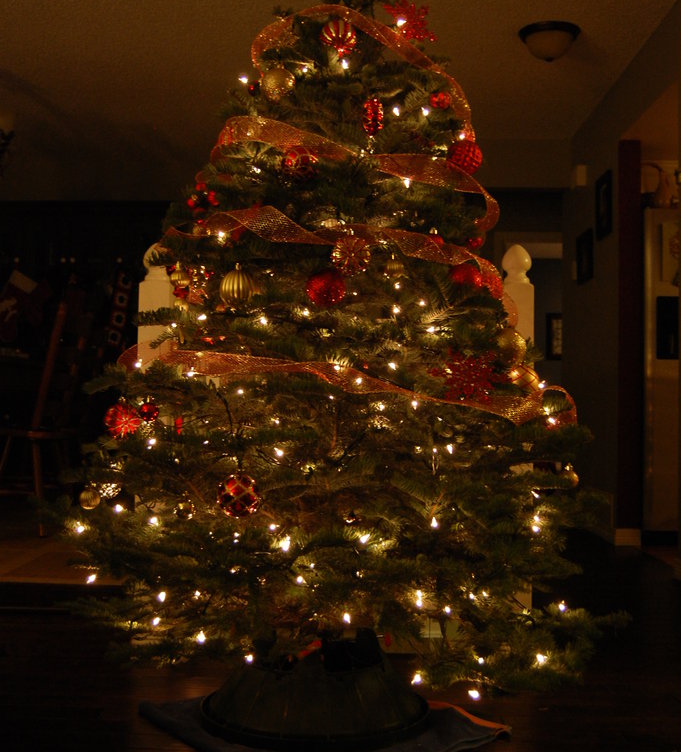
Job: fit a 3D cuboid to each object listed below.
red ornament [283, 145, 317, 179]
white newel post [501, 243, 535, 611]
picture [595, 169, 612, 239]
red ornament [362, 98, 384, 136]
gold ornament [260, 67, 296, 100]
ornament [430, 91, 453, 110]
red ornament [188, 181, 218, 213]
[{"bbox_3d":[-0.084,-0.444,2.120,0.072,0.073,0.072,1,-2,1],"label":"red ornament"},{"bbox_3d":[0.512,0.200,2.973,0.091,1.170,0.091,1,-2,1],"label":"white newel post"},{"bbox_3d":[1.442,-0.935,5.610,0.025,0.340,0.300,1,-2,2],"label":"picture"},{"bbox_3d":[0.068,-0.534,2.110,0.043,0.079,0.043,1,-2,1],"label":"red ornament"},{"bbox_3d":[-0.142,-0.659,2.300,0.077,0.079,0.077,1,-2,0],"label":"gold ornament"},{"bbox_3d":[0.213,-0.587,2.180,0.045,0.044,0.045,1,-2,1],"label":"ornament"},{"bbox_3d":[-0.298,-0.384,2.212,0.069,0.069,0.065,1,-2,1],"label":"red ornament"}]

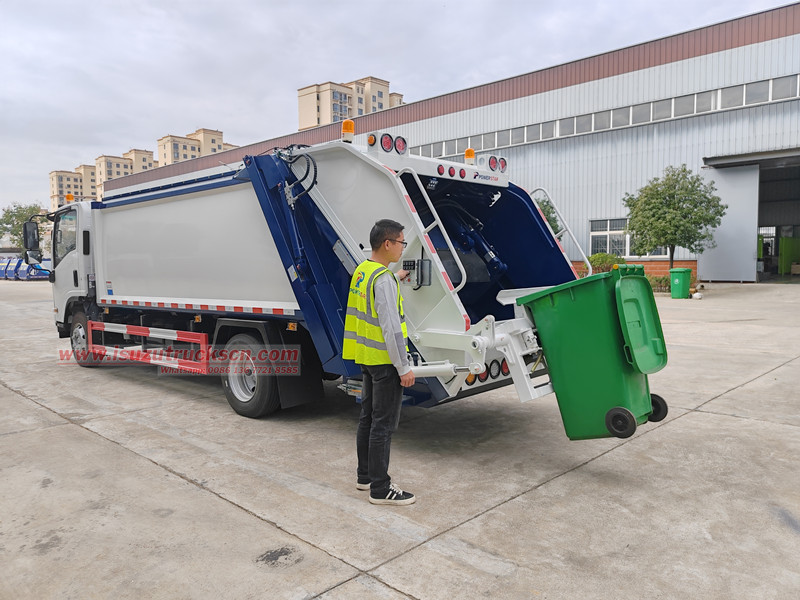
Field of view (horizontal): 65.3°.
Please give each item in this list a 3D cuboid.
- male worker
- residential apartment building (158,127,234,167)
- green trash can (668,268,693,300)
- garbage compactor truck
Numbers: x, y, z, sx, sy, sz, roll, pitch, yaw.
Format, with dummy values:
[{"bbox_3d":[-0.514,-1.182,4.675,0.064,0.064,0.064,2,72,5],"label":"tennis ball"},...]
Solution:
[{"bbox_3d":[-0.122,0.367,3.989,0.450,1.730,0.520,-3,4,-27],"label":"male worker"},{"bbox_3d":[-67.367,-34.517,217.533,13.000,44.500,29.000,3,5,42],"label":"residential apartment building"},{"bbox_3d":[9.442,-0.558,20.971,0.540,1.010,0.640,3,6,45],"label":"green trash can"},{"bbox_3d":[-1.388,-0.275,7.160,8.600,2.560,2.350,3,5,42],"label":"garbage compactor truck"}]

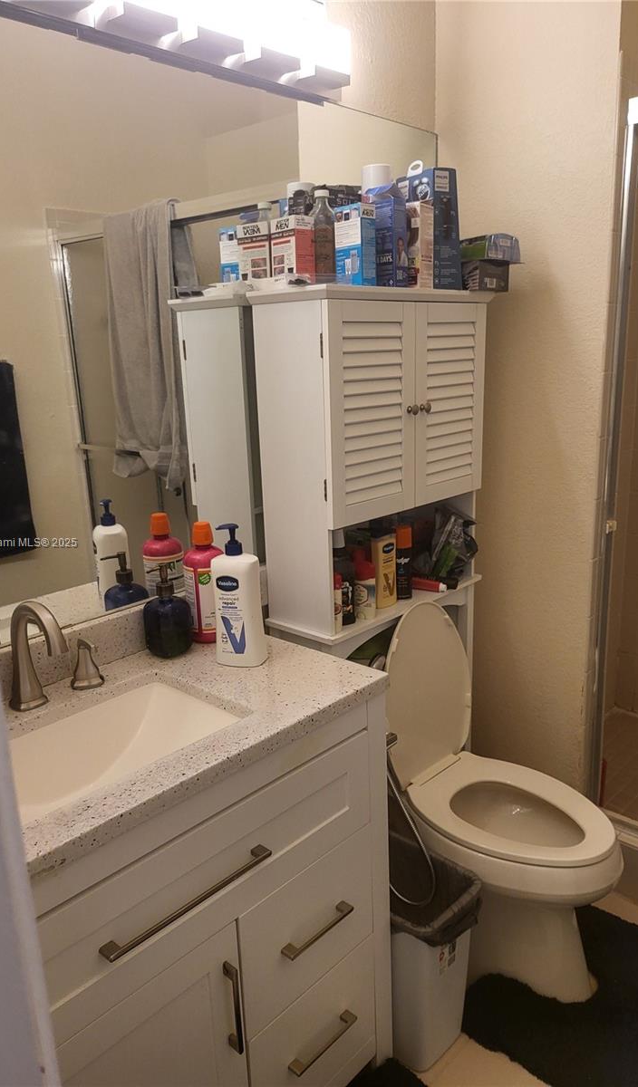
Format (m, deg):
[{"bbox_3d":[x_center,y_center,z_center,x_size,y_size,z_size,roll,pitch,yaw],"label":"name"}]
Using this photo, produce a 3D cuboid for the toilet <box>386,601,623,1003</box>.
[{"bbox_3d":[0.344,0.558,1.764,0.743,0.856,0.417,11,19,43],"label":"toilet"}]

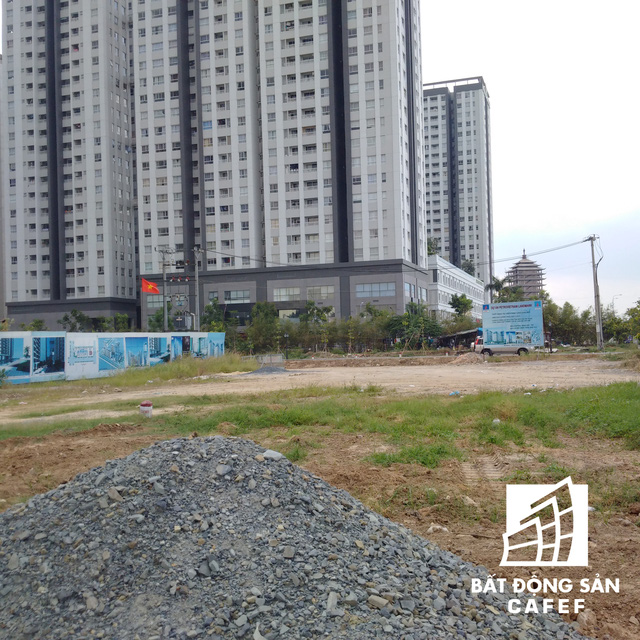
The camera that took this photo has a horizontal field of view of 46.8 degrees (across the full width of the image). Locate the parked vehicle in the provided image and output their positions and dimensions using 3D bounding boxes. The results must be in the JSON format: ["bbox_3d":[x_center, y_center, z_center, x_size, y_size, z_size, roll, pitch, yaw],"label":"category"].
[{"bbox_3d":[14.561,2.170,59.000,4.900,1.750,1.800,-2,0,6],"label":"parked vehicle"}]

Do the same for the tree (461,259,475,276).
[{"bbox_3d":[39.026,-13.844,195.000,3.692,4.878,3.692,-2,0,0],"label":"tree"}]

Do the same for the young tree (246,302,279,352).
[{"bbox_3d":[-5.684,0.843,73.987,3.202,5.189,3.202,-2,0,0],"label":"young tree"}]

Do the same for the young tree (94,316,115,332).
[{"bbox_3d":[-23.362,1.831,79.989,2.380,4.422,2.380,-2,0,0],"label":"young tree"}]

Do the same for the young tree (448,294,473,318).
[{"bbox_3d":[17.563,-0.114,91.984,2.986,6.243,2.986,-2,0,0],"label":"young tree"}]

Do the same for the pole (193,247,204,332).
[{"bbox_3d":[-10.542,-1.321,64.973,1.000,10.282,0.500,-2,0,0],"label":"pole"}]

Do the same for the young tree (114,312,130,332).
[{"bbox_3d":[-21.302,1.587,79.988,1.731,4.799,1.731,-2,0,0],"label":"young tree"}]

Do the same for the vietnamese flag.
[{"bbox_3d":[-13.982,-2.763,61.000,1.600,1.320,0.400,-1,0,-9],"label":"vietnamese flag"}]

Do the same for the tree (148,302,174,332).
[{"bbox_3d":[-16.428,1.009,76.985,2.707,5.664,2.707,-2,0,0],"label":"tree"}]

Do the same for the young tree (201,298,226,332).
[{"bbox_3d":[-10.723,0.748,74.985,2.637,5.859,2.637,-2,0,0],"label":"young tree"}]

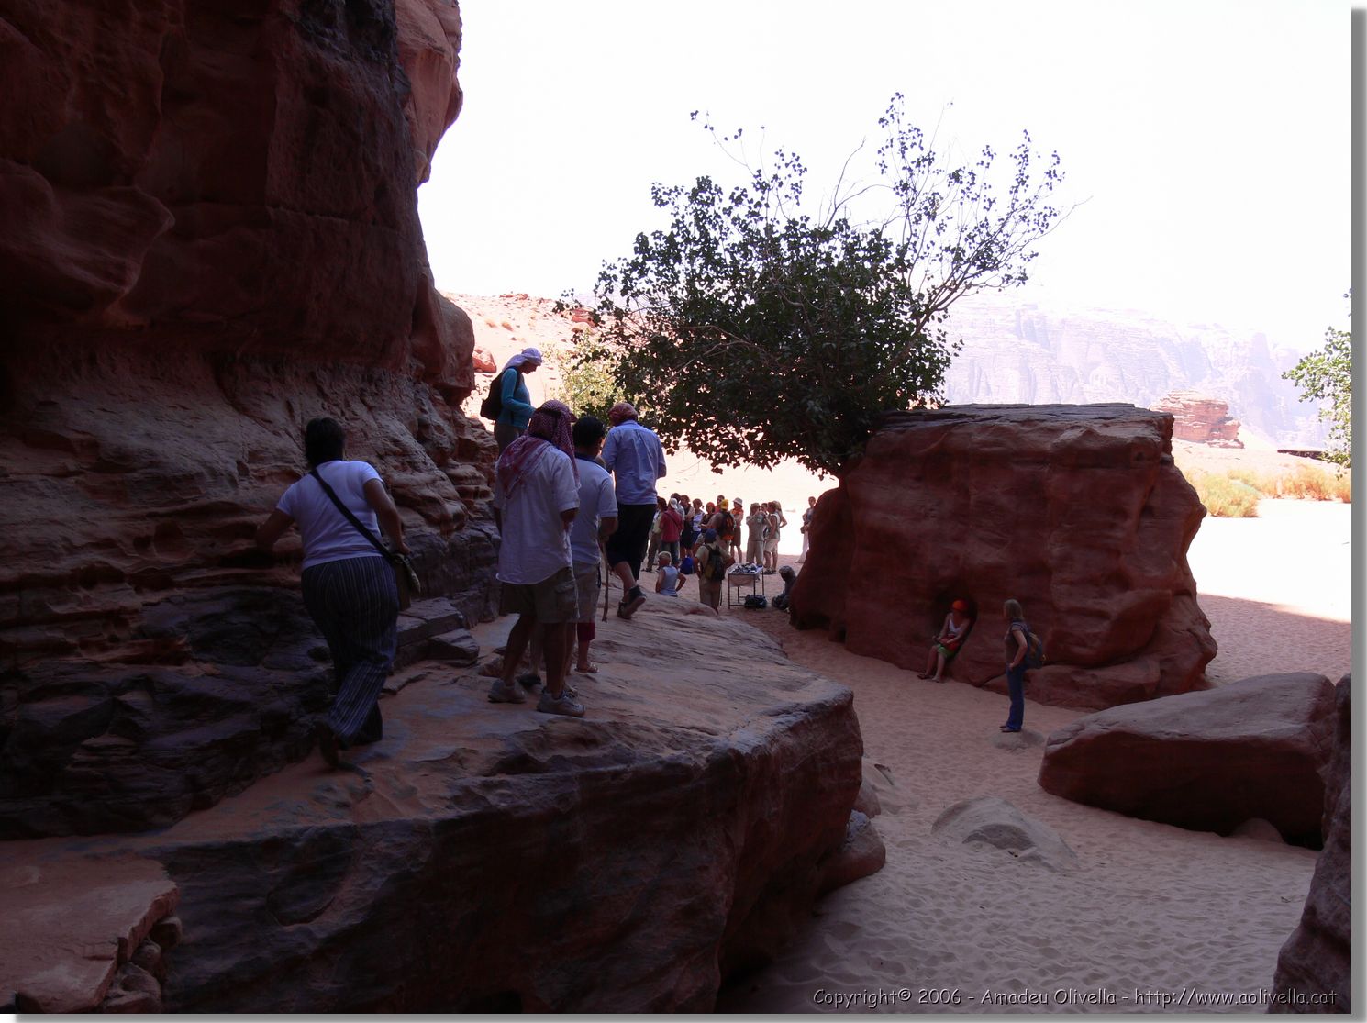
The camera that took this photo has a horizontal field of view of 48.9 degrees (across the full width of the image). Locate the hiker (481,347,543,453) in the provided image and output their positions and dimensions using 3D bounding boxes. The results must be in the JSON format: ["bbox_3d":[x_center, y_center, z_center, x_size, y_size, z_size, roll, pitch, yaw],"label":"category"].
[{"bbox_3d":[-1.578,-0.738,13.900,0.550,1.600,0.480,0,3,5],"label":"hiker"}]

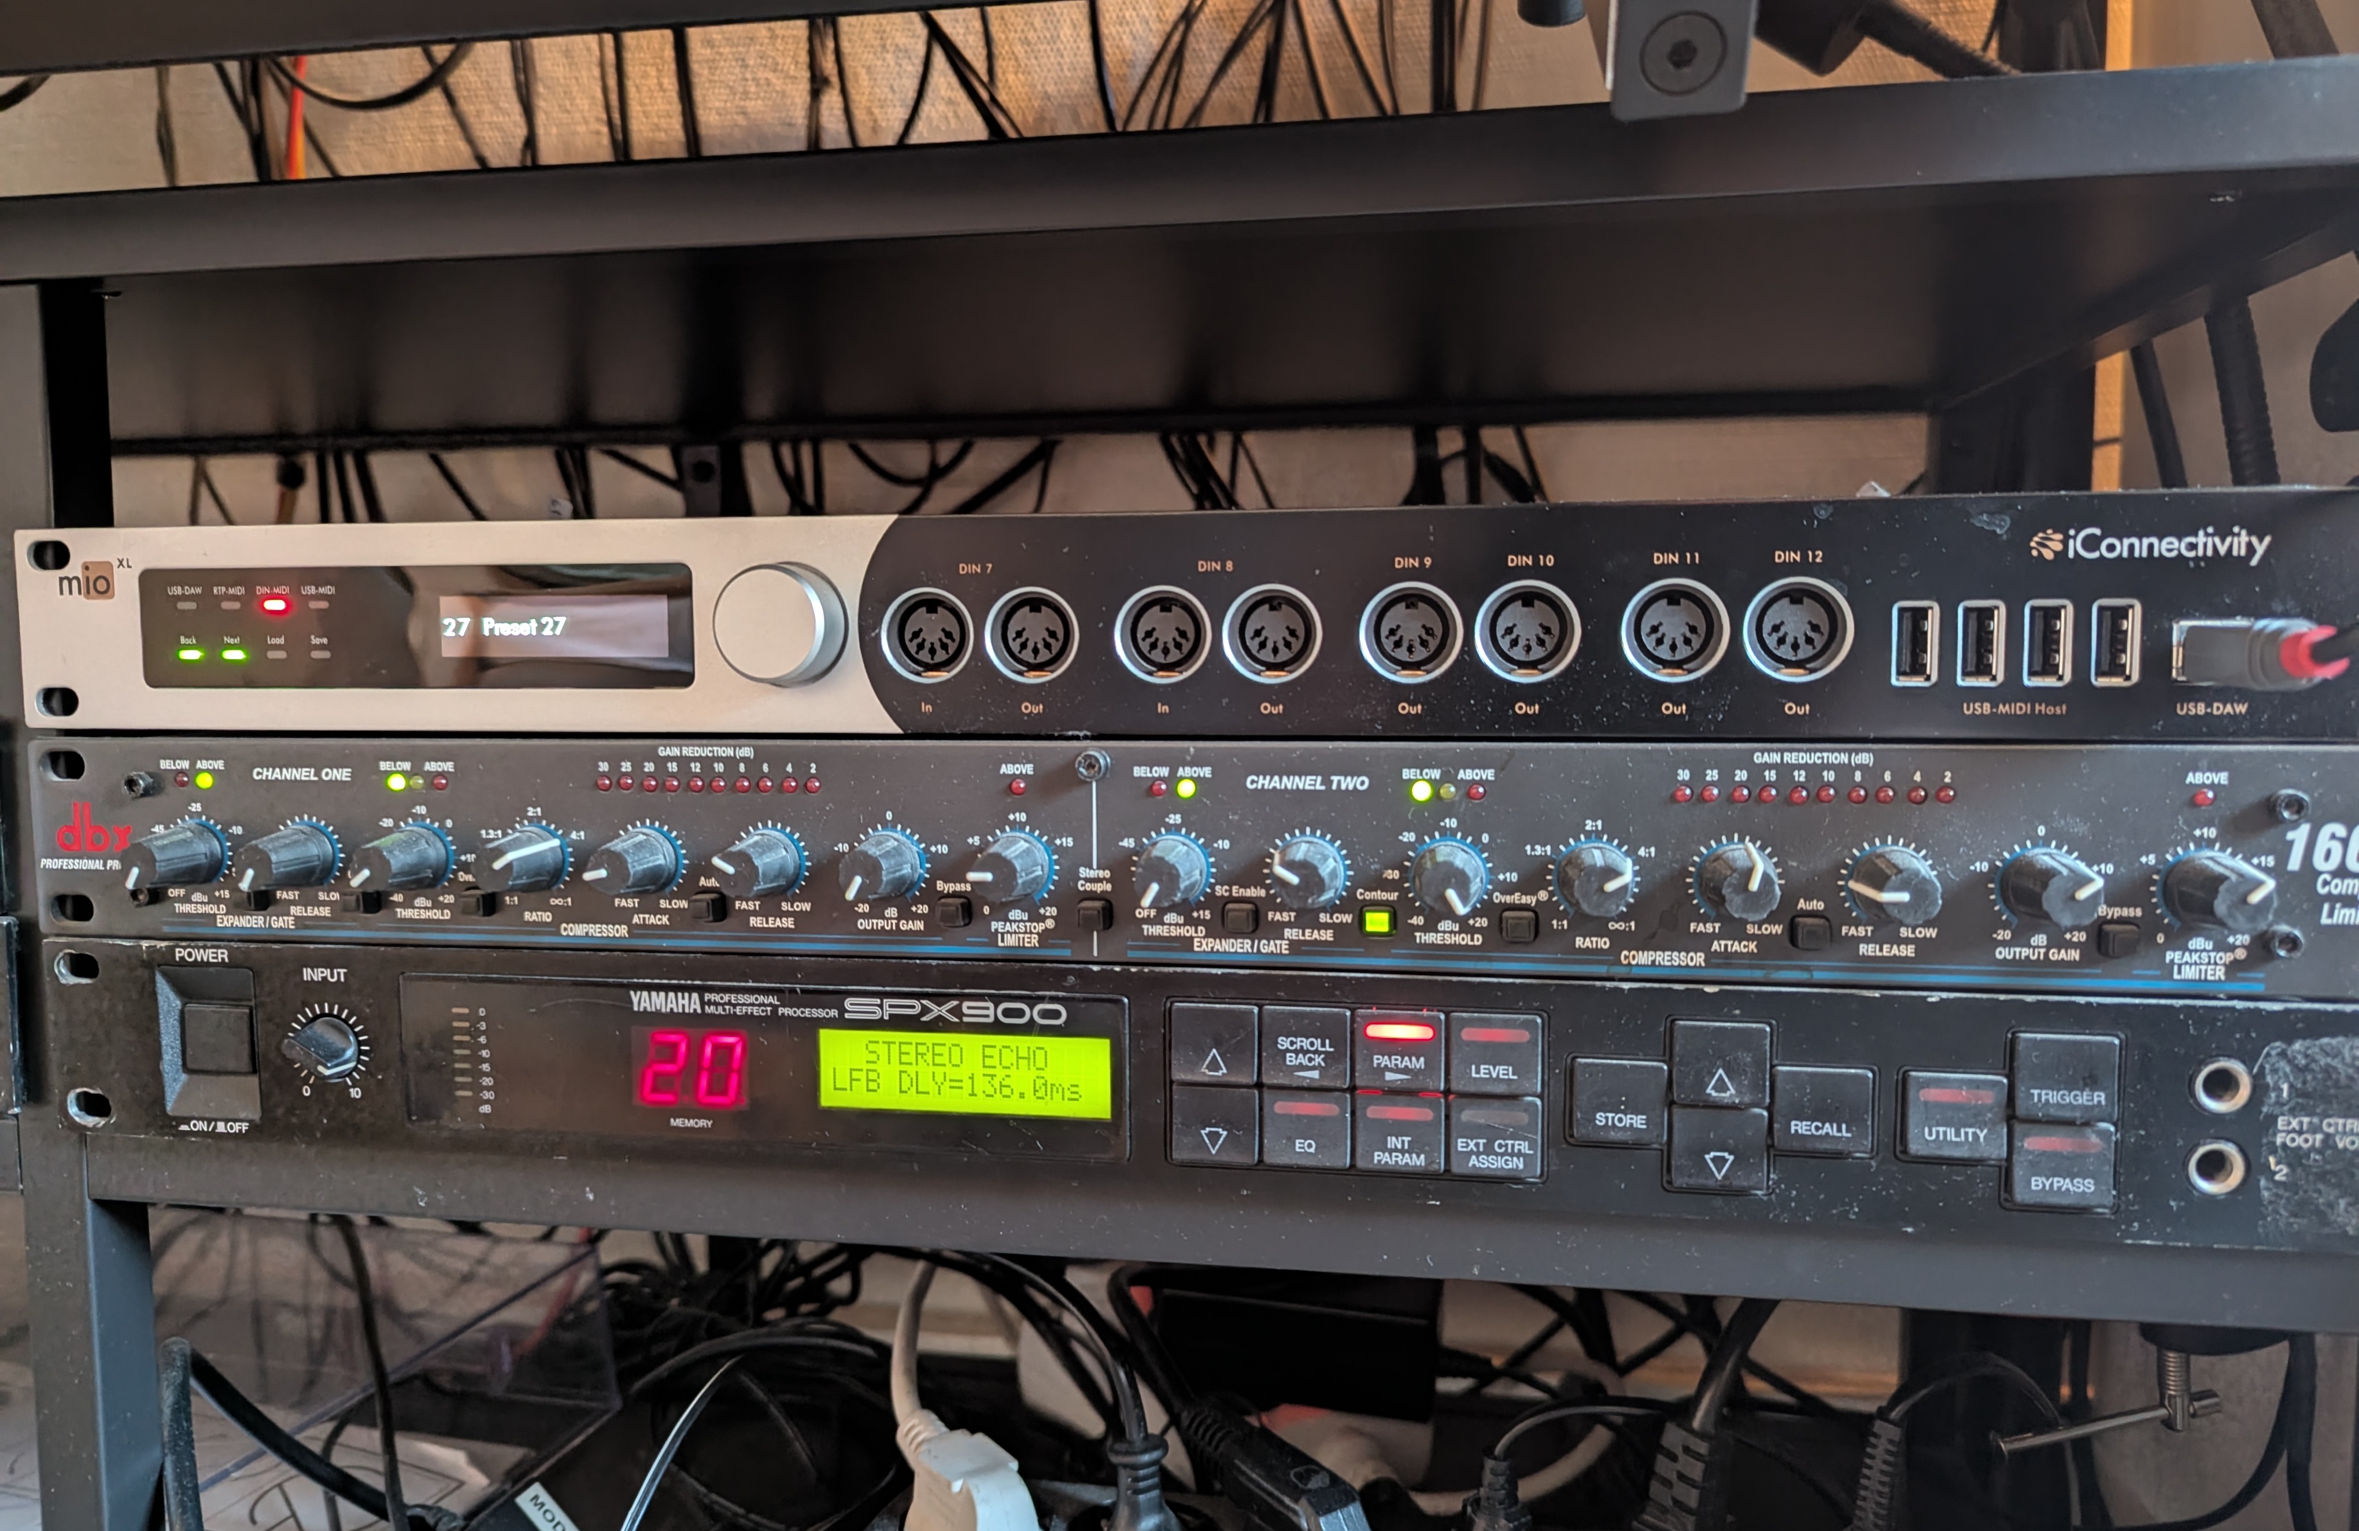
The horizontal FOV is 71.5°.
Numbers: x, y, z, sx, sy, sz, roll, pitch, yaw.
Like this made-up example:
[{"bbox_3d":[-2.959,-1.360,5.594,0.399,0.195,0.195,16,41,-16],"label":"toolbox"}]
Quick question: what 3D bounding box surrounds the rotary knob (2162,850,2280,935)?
[{"bbox_3d":[0.179,0.022,0.281,0.014,0.014,0.015,0,5,10],"label":"rotary knob"}]

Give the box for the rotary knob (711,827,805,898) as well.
[{"bbox_3d":[-0.085,0.021,0.328,0.014,0.014,0.015,0,5,10],"label":"rotary knob"}]

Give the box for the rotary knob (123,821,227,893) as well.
[{"bbox_3d":[-0.215,0.020,0.349,0.013,0.013,0.016,0,5,10],"label":"rotary knob"}]

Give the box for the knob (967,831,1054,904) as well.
[{"bbox_3d":[-0.034,0.021,0.319,0.014,0.014,0.015,0,5,10],"label":"knob"}]

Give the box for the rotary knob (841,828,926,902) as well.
[{"bbox_3d":[-0.060,0.021,0.322,0.013,0.013,0.016,0,5,10],"label":"rotary knob"}]

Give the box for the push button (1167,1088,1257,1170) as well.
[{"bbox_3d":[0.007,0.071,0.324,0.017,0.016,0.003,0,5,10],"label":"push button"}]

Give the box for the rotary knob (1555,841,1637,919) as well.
[{"bbox_3d":[0.075,0.021,0.294,0.013,0.013,0.016,0,5,10],"label":"rotary knob"}]

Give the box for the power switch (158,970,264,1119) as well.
[{"bbox_3d":[-0.210,0.060,0.357,0.023,0.033,0.006,0,5,10],"label":"power switch"}]

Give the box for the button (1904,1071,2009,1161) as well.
[{"bbox_3d":[0.141,0.063,0.297,0.017,0.015,0.003,0,5,10],"label":"button"}]

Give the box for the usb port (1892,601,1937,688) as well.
[{"bbox_3d":[0.131,-0.022,0.294,0.008,0.015,0.010,0,5,10],"label":"usb port"}]

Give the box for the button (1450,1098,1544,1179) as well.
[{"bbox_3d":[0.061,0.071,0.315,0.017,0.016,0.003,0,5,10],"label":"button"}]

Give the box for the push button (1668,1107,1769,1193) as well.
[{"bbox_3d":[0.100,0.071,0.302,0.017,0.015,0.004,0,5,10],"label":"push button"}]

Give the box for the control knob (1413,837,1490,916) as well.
[{"bbox_3d":[0.050,0.022,0.303,0.014,0.014,0.015,0,5,10],"label":"control knob"}]

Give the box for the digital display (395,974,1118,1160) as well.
[{"bbox_3d":[-0.087,0.061,0.335,0.156,0.033,0.004,0,5,10],"label":"digital display"}]

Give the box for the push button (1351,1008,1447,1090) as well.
[{"bbox_3d":[0.042,0.054,0.313,0.017,0.015,0.003,0,5,10],"label":"push button"}]

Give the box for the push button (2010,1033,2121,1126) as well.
[{"bbox_3d":[0.158,0.056,0.293,0.017,0.015,0.003,0,5,10],"label":"push button"}]

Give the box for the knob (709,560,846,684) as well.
[{"bbox_3d":[-0.079,-0.028,0.325,0.025,0.025,0.010,0,5,10],"label":"knob"}]

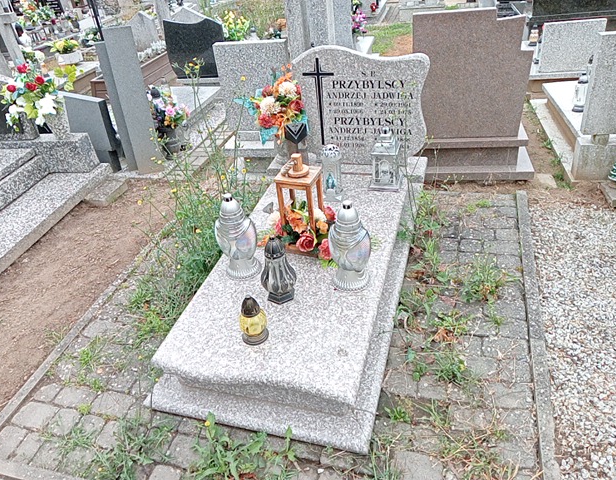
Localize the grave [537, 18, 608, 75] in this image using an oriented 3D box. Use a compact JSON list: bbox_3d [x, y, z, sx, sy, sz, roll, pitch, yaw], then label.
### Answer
[{"bbox_3d":[2.181,-1.605,4.291,0.445,0.410,0.090,3,33,16],"label":"grave"}]

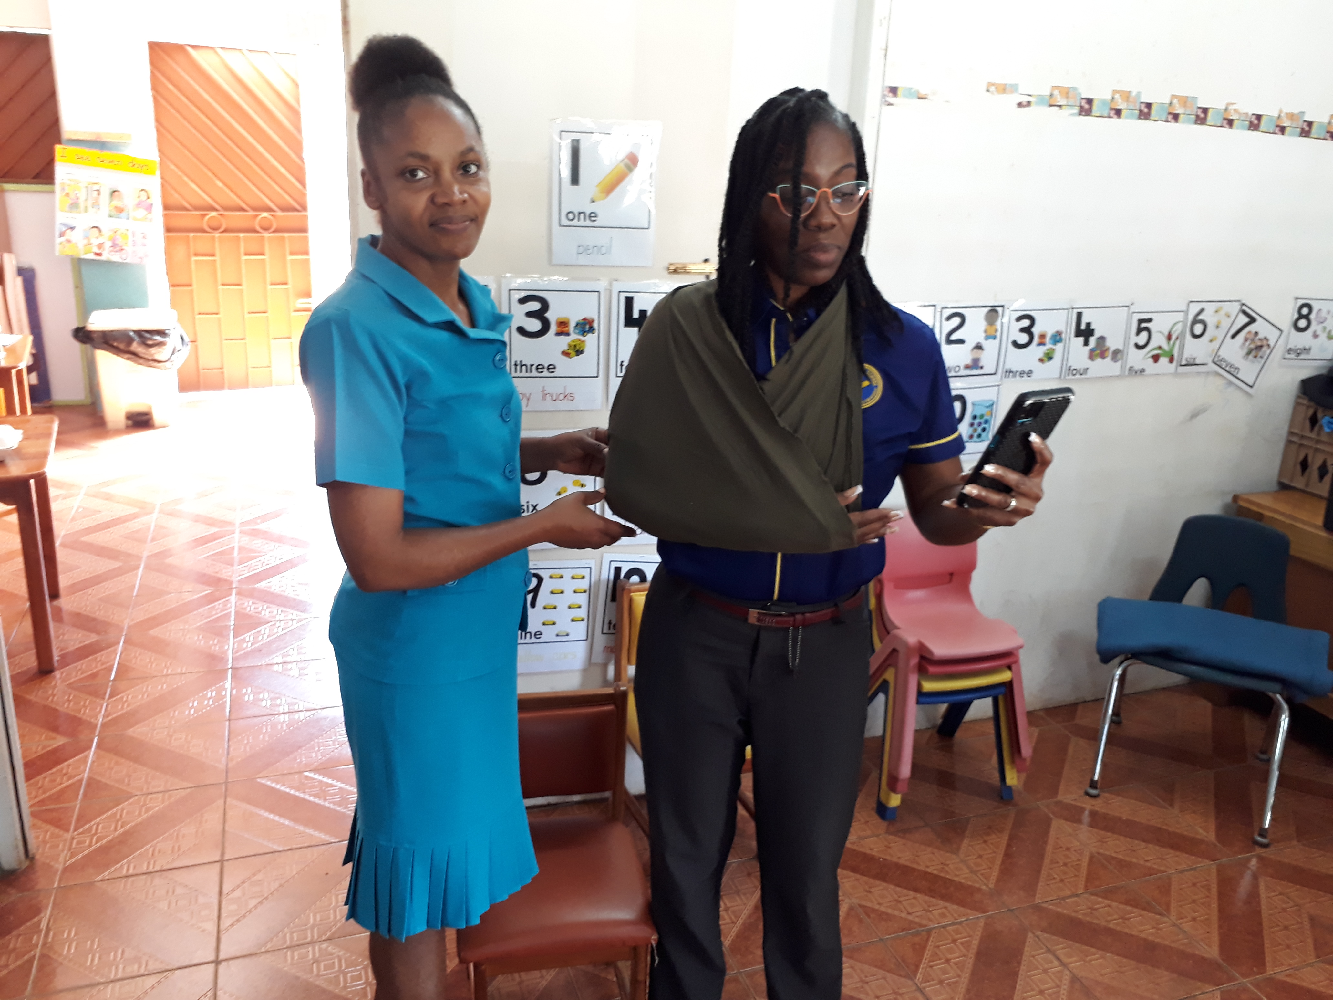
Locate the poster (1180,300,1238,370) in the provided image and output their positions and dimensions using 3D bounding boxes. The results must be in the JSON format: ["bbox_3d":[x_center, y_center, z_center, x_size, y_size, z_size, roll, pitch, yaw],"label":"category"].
[{"bbox_3d":[1.592,-0.474,3.036,0.192,0.204,0.008,-5,19,-20],"label":"poster"}]

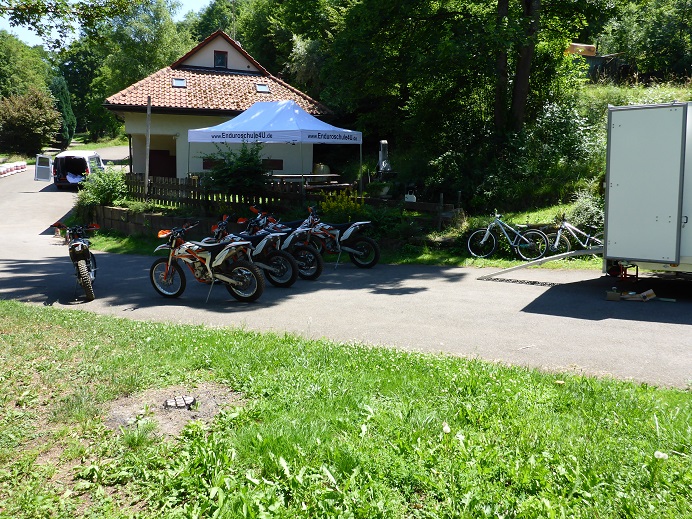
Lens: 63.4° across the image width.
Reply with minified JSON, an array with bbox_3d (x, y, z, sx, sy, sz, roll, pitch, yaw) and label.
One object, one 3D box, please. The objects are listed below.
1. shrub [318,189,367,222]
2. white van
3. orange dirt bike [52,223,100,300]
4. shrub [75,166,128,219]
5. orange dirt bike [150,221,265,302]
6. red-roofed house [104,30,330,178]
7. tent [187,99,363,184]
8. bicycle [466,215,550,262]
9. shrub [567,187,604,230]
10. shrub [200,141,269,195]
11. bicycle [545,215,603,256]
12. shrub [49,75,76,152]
[{"bbox_3d":[-0.082,-1.194,13.100,1.120,0.850,1.000,1,12,0],"label":"shrub"},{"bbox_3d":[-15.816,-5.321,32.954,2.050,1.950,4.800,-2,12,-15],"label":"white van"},{"bbox_3d":[-4.623,-0.029,9.523,0.840,1.180,2.080,-4,12,-22],"label":"orange dirt bike"},{"bbox_3d":[-6.886,-1.851,15.700,1.420,1.500,1.400,-4,12,-22],"label":"shrub"},{"bbox_3d":[-2.203,0.066,8.618,2.100,1.200,0.820,5,14,22],"label":"orange dirt bike"},{"bbox_3d":[-6.227,-7.245,26.589,8.958,6.224,9.500,-1,14,-18],"label":"red-roofed house"},{"bbox_3d":[-2.219,-3.247,17.516,4.500,3.289,3.000,9,14,33],"label":"tent"},{"bbox_3d":[3.300,-0.426,11.331,1.740,0.980,0.580,1,10,1],"label":"bicycle"},{"bbox_3d":[5.790,-1.179,13.200,1.150,1.050,1.000,2,12,0],"label":"shrub"},{"bbox_3d":[-3.055,-2.403,15.200,1.800,1.600,1.600,2,12,0],"label":"shrub"},{"bbox_3d":[5.225,-0.457,12.294,1.740,1.060,0.620,1,12,3],"label":"bicycle"},{"bbox_3d":[-27.352,-14.183,54.000,2.700,7.400,2.700,-4,13,-24],"label":"shrub"}]

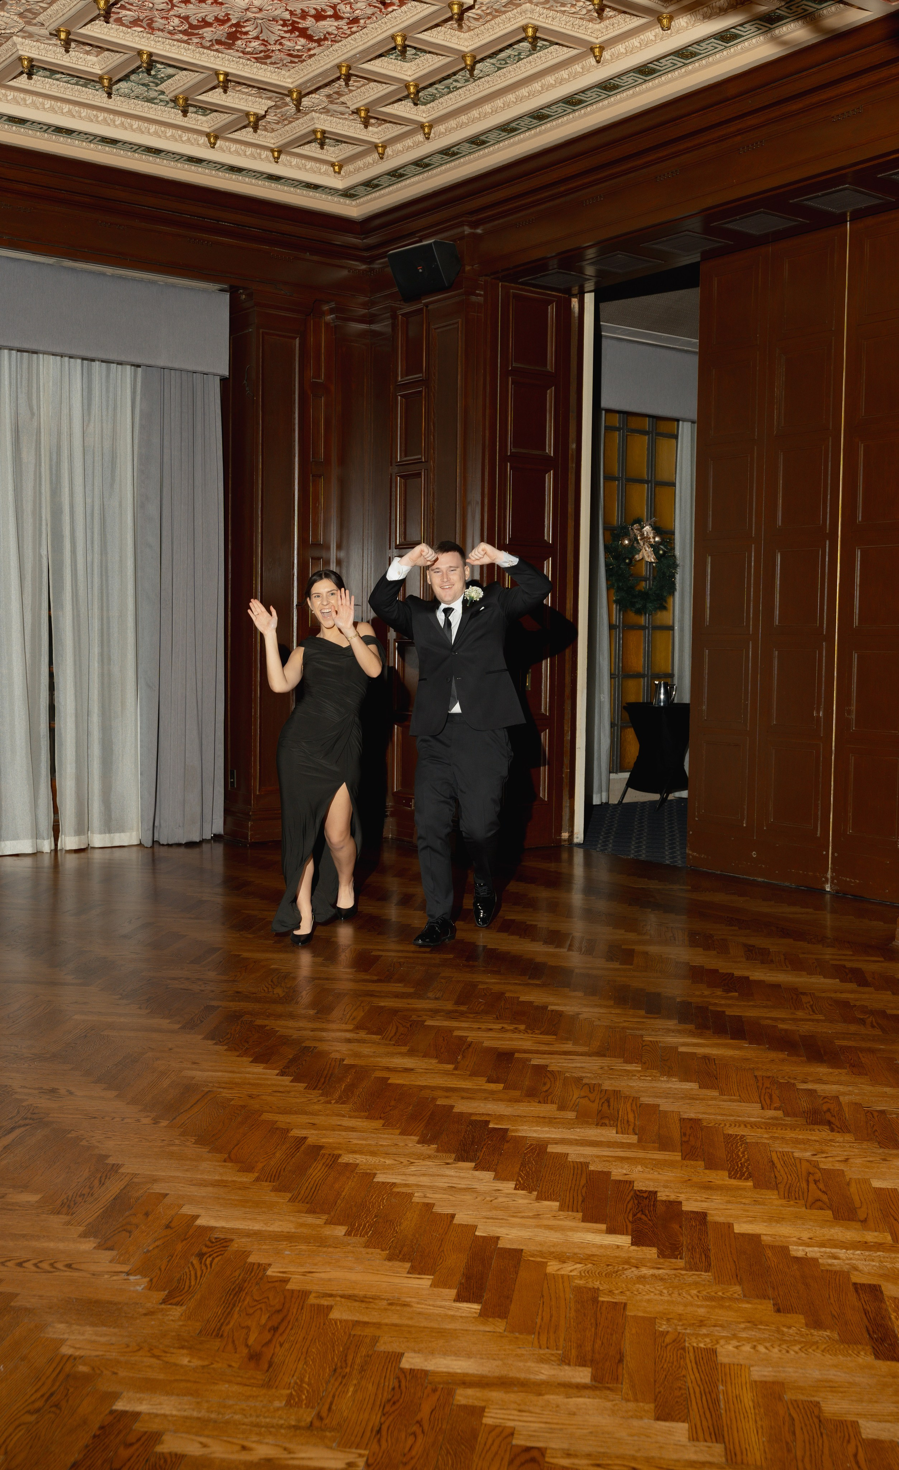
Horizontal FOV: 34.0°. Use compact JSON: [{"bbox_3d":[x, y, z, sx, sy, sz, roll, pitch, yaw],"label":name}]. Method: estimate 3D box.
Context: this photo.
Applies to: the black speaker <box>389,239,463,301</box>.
[{"bbox_3d":[-0.147,-2.762,8.750,0.370,0.270,0.240,4,24,43],"label":"black speaker"}]

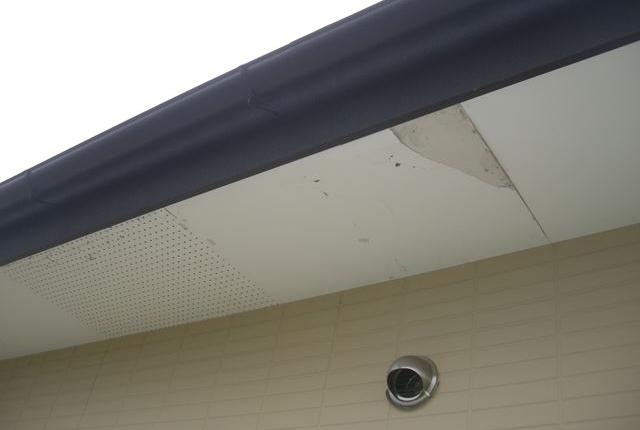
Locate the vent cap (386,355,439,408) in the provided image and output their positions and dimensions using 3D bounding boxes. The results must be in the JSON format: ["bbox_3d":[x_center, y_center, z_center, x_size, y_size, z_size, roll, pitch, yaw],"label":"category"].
[{"bbox_3d":[0.227,0.423,1.838,0.153,0.153,0.085,-16,-44,33],"label":"vent cap"}]

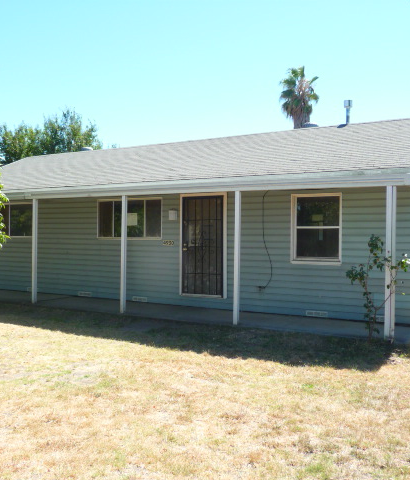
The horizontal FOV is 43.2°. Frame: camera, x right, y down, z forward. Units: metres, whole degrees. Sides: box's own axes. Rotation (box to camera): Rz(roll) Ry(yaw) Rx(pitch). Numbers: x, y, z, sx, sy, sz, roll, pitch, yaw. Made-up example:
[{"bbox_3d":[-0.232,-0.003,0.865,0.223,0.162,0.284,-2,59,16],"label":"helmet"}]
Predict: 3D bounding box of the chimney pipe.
[{"bbox_3d":[3.552,-3.156,12.815,0.199,0.599,0.199,1,0,30],"label":"chimney pipe"}]

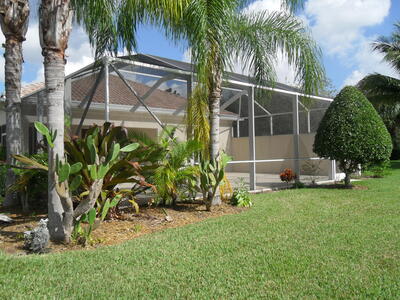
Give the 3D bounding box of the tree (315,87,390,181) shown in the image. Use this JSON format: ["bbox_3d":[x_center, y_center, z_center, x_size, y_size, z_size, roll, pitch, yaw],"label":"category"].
[{"bbox_3d":[5.570,-0.490,11.850,2.650,3.620,2.620,0,1,0],"label":"tree"}]

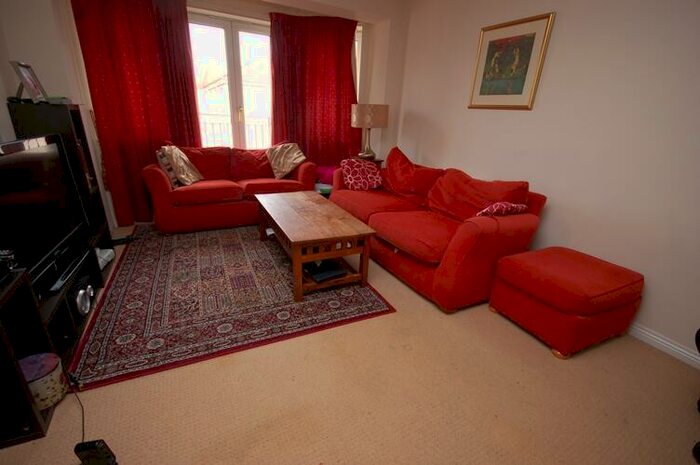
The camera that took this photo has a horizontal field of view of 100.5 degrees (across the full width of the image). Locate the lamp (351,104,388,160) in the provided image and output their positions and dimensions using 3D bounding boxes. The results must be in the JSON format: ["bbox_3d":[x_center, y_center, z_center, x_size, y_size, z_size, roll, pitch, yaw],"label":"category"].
[{"bbox_3d":[0.256,-1.203,3.581,0.420,0.620,0.420,3,21,-1],"label":"lamp"}]

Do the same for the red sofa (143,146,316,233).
[{"bbox_3d":[-1.320,-0.582,3.433,1.660,0.810,0.880,-6,23,-22],"label":"red sofa"}]

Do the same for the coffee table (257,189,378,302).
[{"bbox_3d":[-0.379,0.021,2.543,0.620,0.435,1.235,-8,24,-26],"label":"coffee table"}]

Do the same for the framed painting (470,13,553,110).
[{"bbox_3d":[1.250,-1.335,2.354,0.030,0.620,0.620,-8,24,-26],"label":"framed painting"}]

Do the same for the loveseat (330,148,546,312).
[{"bbox_3d":[0.646,-0.226,2.772,0.940,0.840,1.970,-8,24,-26],"label":"loveseat"}]

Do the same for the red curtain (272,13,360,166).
[{"bbox_3d":[-0.423,-1.466,3.847,1.100,2.250,0.200,-2,22,-13],"label":"red curtain"}]

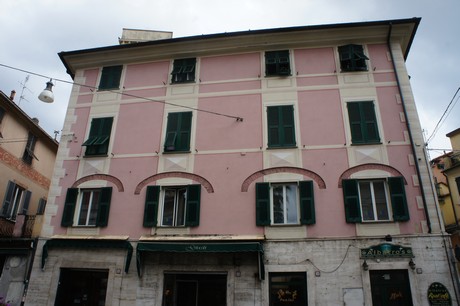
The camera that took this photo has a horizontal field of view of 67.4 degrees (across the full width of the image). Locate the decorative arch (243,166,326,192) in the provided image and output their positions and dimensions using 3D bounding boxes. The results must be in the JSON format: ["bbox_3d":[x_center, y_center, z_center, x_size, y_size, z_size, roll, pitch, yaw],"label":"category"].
[{"bbox_3d":[1.973,0.961,12.995,3.121,0.934,0.100,-3,-23,8],"label":"decorative arch"}]

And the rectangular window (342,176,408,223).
[{"bbox_3d":[5.130,1.637,12.172,2.101,1.580,0.150,-3,-23,8],"label":"rectangular window"}]

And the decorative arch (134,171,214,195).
[{"bbox_3d":[-2.130,1.161,13.307,3.155,0.855,0.120,-3,-22,8],"label":"decorative arch"}]

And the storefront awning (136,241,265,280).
[{"bbox_3d":[-1.031,3.653,11.781,4.400,1.190,0.600,-3,-22,8],"label":"storefront awning"}]

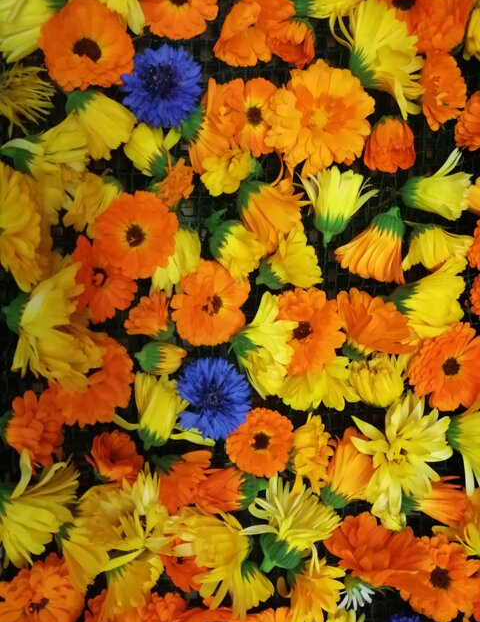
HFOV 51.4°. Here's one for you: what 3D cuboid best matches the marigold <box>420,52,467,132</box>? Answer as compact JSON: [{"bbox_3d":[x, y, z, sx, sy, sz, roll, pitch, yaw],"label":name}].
[{"bbox_3d":[0.130,-0.139,0.317,0.036,0.025,0.050,0,96,38],"label":"marigold"}]

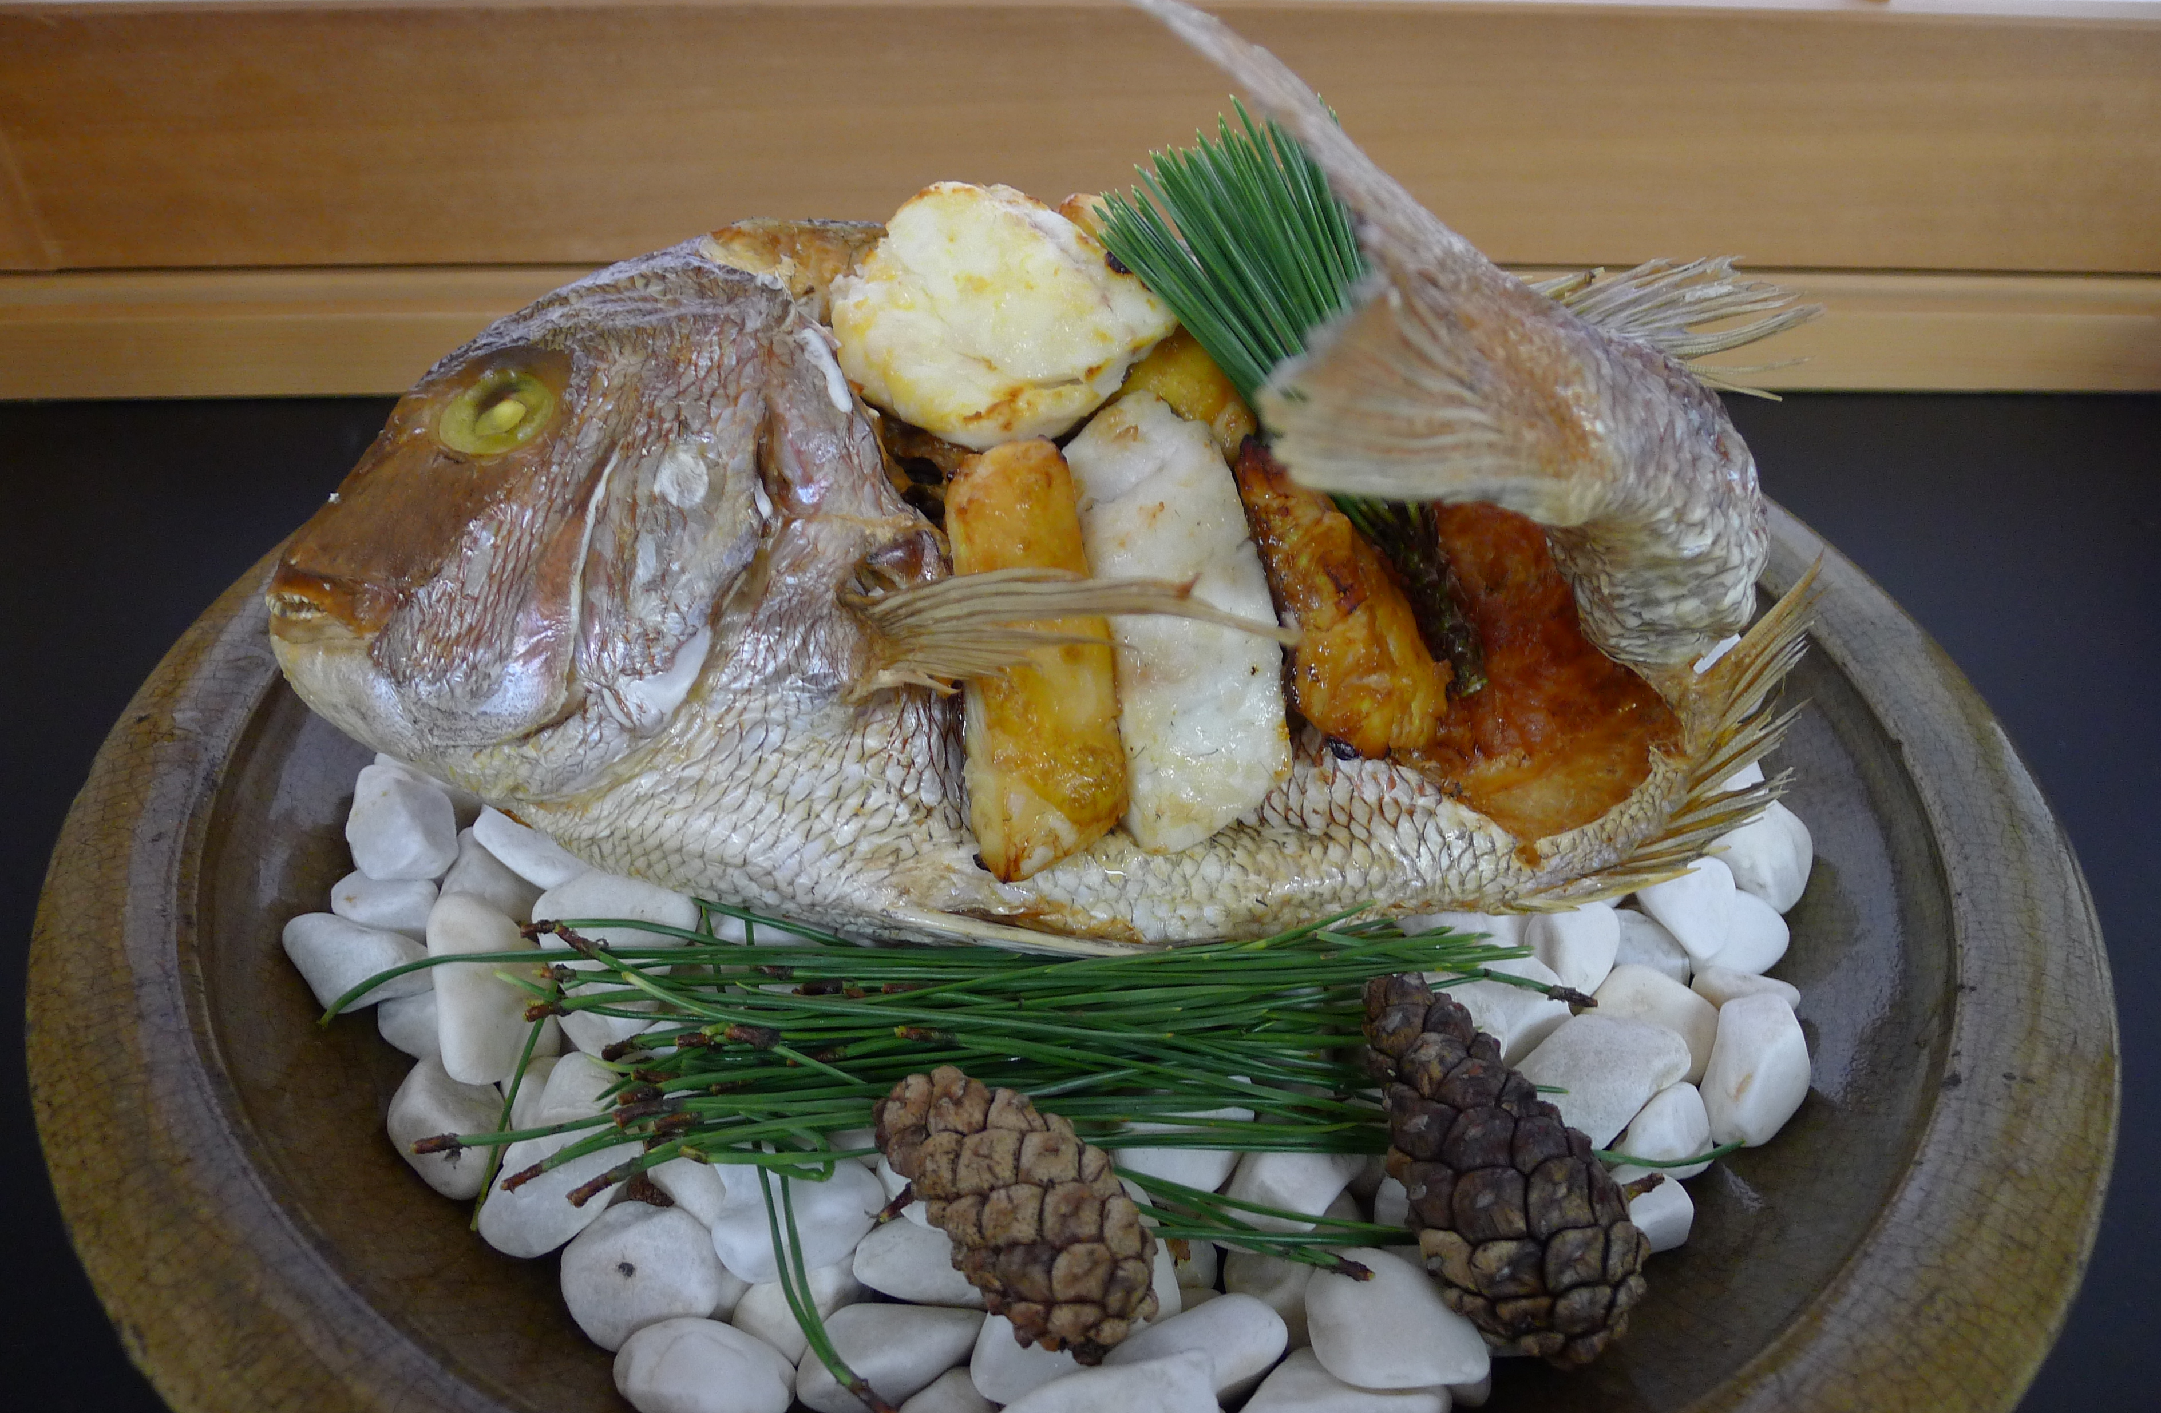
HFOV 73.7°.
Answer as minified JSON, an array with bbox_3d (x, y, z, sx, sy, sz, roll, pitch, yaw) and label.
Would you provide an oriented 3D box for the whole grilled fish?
[{"bbox_3d":[-0.004,-0.037,0.229,0.261,0.144,0.092,2,40,0],"label":"whole grilled fish"}]

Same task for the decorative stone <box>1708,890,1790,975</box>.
[{"bbox_3d":[0.134,0.046,0.294,0.020,0.015,0.022,16,42,17],"label":"decorative stone"}]

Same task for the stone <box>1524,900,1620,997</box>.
[{"bbox_3d":[0.083,0.041,0.245,0.015,0.012,0.019,2,40,0],"label":"stone"}]

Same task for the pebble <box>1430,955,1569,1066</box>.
[{"bbox_3d":[0.071,0.053,0.251,0.029,0.017,0.021,-12,41,-16],"label":"pebble"}]

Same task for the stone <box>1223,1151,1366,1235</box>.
[{"bbox_3d":[0.036,0.079,0.237,0.026,0.012,0.017,-11,42,-15],"label":"stone"}]

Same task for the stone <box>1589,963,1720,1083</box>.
[{"bbox_3d":[0.102,0.056,0.255,0.022,0.016,0.027,28,46,28],"label":"stone"}]

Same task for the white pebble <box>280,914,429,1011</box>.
[{"bbox_3d":[-0.129,0.046,0.258,0.030,0.017,0.016,12,41,12],"label":"white pebble"}]

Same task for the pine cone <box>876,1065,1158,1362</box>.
[{"bbox_3d":[-0.013,0.076,0.214,0.028,0.028,0.050,-26,51,-29],"label":"pine cone"}]

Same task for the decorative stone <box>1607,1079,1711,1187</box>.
[{"bbox_3d":[0.104,0.076,0.258,0.018,0.013,0.019,20,43,20],"label":"decorative stone"}]

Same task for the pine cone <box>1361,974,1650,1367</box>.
[{"bbox_3d":[0.058,0.063,0.202,0.029,0.029,0.056,-24,55,8],"label":"pine cone"}]

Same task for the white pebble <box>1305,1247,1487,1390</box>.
[{"bbox_3d":[0.048,0.093,0.220,0.029,0.012,0.018,20,44,21],"label":"white pebble"}]

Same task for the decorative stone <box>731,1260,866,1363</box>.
[{"bbox_3d":[-0.039,0.083,0.201,0.018,0.014,0.016,2,40,0],"label":"decorative stone"}]

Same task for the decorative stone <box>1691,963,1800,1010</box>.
[{"bbox_3d":[0.114,0.049,0.247,0.018,0.010,0.011,2,40,0],"label":"decorative stone"}]

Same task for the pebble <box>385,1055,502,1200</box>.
[{"bbox_3d":[-0.097,0.064,0.222,0.015,0.016,0.024,2,40,0],"label":"pebble"}]

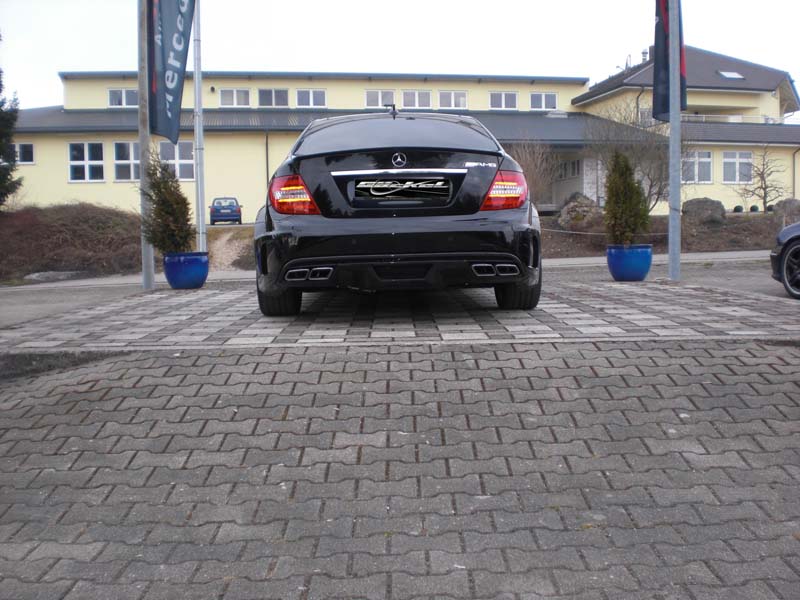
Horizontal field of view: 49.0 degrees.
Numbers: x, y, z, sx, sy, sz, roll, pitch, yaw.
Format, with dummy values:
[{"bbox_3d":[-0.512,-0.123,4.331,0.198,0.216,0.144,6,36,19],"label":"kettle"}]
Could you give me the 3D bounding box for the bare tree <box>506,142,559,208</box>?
[{"bbox_3d":[4.492,-4.185,30.000,1.900,2.450,1.800,0,5,9],"label":"bare tree"}]

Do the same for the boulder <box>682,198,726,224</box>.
[{"bbox_3d":[7.455,-2.167,21.500,1.070,0.630,0.850,1,5,19],"label":"boulder"}]

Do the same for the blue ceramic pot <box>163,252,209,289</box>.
[{"bbox_3d":[-2.054,-0.280,8.450,0.430,0.335,0.430,-2,5,-14],"label":"blue ceramic pot"}]

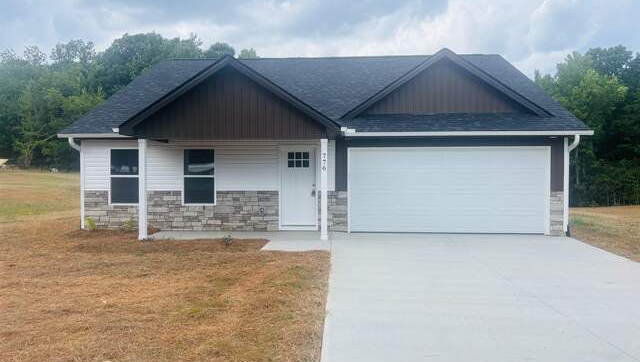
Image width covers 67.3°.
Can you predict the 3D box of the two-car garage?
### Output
[{"bbox_3d":[3.241,0.233,12.240,4.974,2.166,0.100,0,1,4],"label":"two-car garage"}]

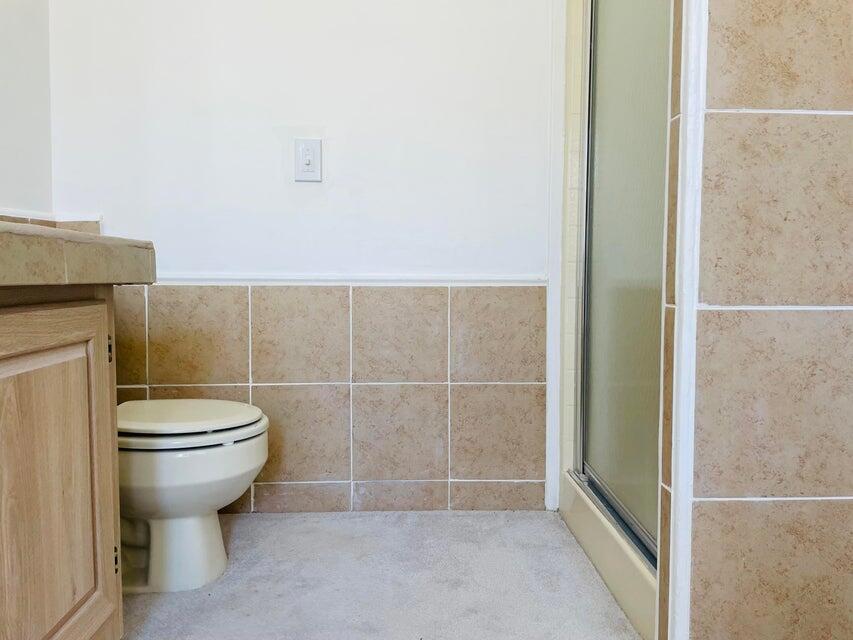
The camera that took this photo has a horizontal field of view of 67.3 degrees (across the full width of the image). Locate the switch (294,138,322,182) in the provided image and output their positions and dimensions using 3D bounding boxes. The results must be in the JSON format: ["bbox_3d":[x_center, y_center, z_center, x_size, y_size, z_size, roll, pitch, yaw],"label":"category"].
[{"bbox_3d":[-0.352,-0.475,1.905,0.077,0.124,0.013,0,4,-3],"label":"switch"}]

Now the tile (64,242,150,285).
[{"bbox_3d":[-0.517,-0.091,1.052,0.012,0.065,0.300,0,4,-1],"label":"tile"}]

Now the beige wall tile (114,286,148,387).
[{"bbox_3d":[-0.971,0.046,1.913,0.275,0.300,0.010,0,4,-3],"label":"beige wall tile"}]

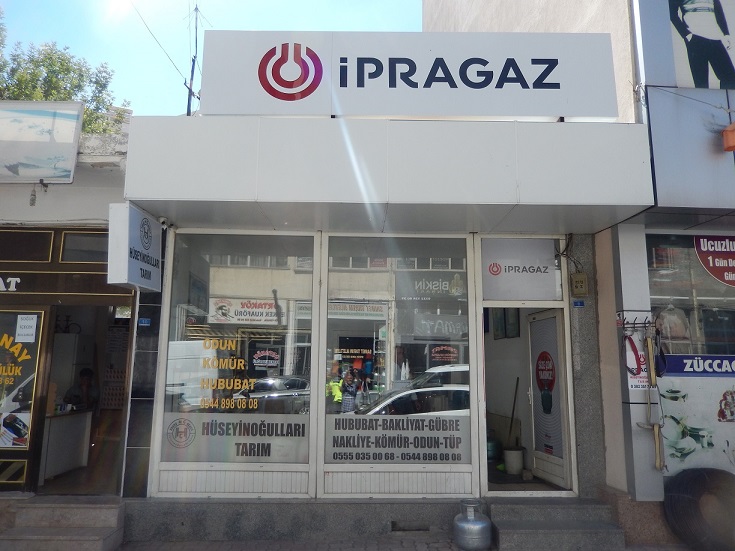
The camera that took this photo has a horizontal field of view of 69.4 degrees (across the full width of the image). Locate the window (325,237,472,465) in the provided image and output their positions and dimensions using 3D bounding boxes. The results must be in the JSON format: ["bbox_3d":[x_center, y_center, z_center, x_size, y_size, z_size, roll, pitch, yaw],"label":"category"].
[{"bbox_3d":[0.325,0.755,5.605,1.507,2.362,0.060,0,-9,-1],"label":"window"}]

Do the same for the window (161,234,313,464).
[{"bbox_3d":[-1.341,0.738,5.588,1.507,2.374,0.060,0,-9,-1],"label":"window"}]

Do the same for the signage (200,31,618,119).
[{"bbox_3d":[0.394,-1.868,5.039,3.844,0.841,0.170,0,-9,-1],"label":"signage"}]

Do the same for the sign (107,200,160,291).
[{"bbox_3d":[-2.240,-0.237,5.193,0.186,0.724,0.723,0,-9,-1],"label":"sign"}]

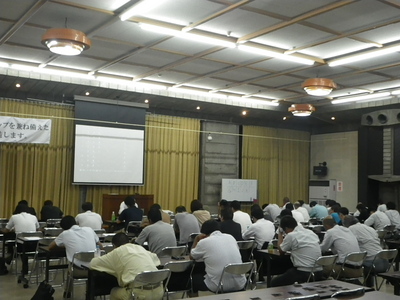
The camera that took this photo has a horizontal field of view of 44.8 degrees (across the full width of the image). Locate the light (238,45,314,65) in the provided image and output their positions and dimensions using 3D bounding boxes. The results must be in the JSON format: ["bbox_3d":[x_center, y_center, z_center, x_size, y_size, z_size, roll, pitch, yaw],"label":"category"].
[{"bbox_3d":[1.845,-2.240,11.429,2.420,0.100,0.130,4,-4,-34],"label":"light"}]

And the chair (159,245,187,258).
[{"bbox_3d":[-0.518,1.754,6.986,0.460,0.770,0.480,3,-5,-35],"label":"chair"}]

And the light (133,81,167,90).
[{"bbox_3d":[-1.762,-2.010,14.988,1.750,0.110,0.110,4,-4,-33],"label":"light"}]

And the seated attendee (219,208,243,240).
[{"bbox_3d":[0.465,1.586,7.958,0.500,1.280,0.780,4,-5,-35],"label":"seated attendee"}]

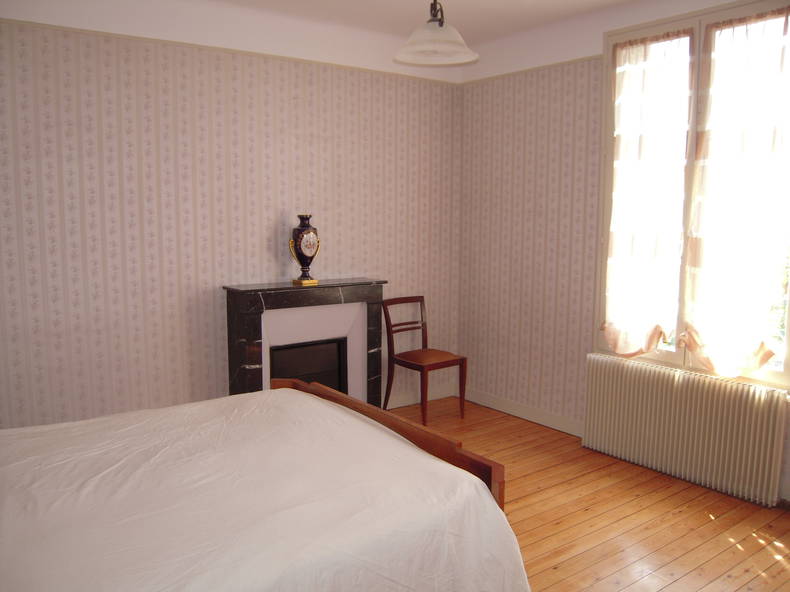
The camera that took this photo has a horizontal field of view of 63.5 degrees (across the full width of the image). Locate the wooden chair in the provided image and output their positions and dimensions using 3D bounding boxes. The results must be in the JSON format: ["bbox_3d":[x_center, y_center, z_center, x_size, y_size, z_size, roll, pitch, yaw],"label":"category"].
[{"bbox_3d":[0.218,0.470,4.763,0.412,0.870,0.479,-5,9,-35],"label":"wooden chair"}]

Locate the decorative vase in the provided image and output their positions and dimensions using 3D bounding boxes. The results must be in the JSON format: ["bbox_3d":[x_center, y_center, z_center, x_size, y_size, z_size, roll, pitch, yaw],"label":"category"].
[{"bbox_3d":[-0.587,-0.298,4.159,0.217,0.455,0.163,-5,9,-35],"label":"decorative vase"}]

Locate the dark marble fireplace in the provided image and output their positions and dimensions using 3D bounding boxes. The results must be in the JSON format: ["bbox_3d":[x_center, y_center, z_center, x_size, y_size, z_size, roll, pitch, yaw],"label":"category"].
[{"bbox_3d":[-0.584,0.438,4.307,1.075,1.043,0.267,-5,9,-35],"label":"dark marble fireplace"}]

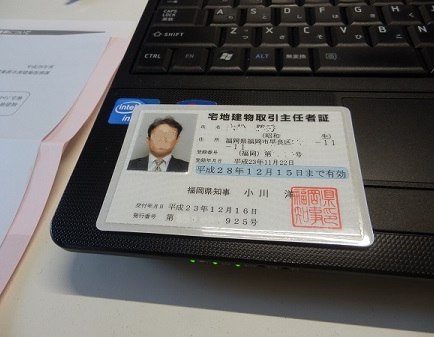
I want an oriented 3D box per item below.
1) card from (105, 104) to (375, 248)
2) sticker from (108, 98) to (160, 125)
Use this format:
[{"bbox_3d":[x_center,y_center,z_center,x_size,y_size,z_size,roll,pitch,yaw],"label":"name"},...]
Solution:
[{"bbox_3d":[0.006,-0.002,0.120,0.093,0.001,0.060,2,57,7],"label":"card"},{"bbox_3d":[-0.036,-0.025,0.137,0.021,0.001,0.016,3,56,8],"label":"sticker"}]

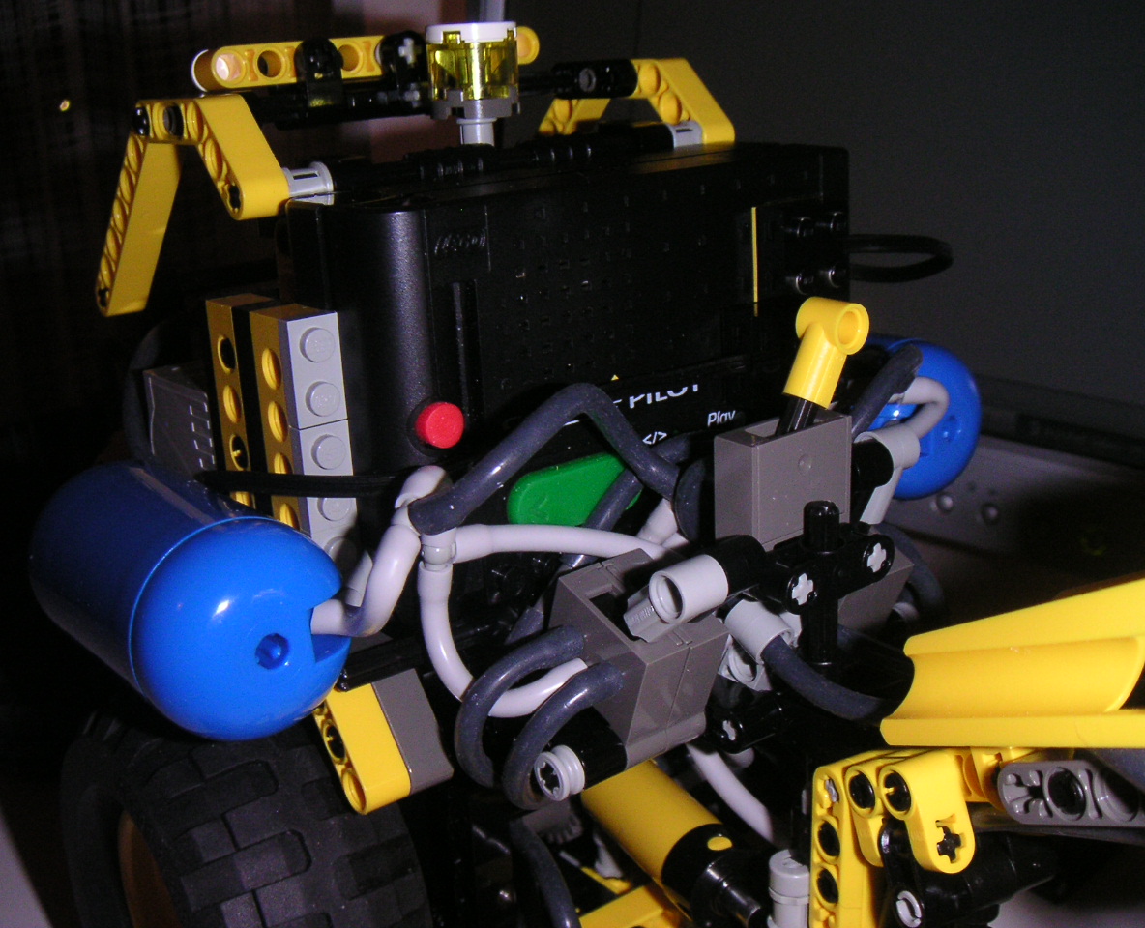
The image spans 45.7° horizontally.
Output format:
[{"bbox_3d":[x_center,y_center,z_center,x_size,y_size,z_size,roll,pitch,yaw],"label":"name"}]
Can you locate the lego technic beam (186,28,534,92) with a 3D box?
[{"bbox_3d":[-0.038,-0.079,0.265,0.072,0.008,0.008,-16,21,-34],"label":"lego technic beam"}]

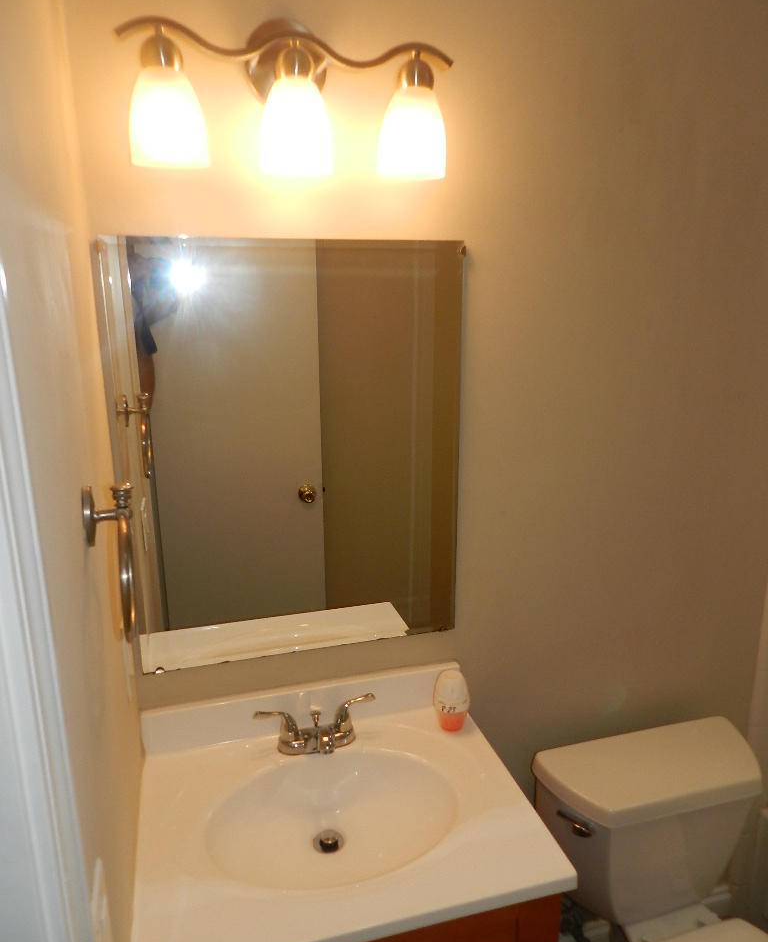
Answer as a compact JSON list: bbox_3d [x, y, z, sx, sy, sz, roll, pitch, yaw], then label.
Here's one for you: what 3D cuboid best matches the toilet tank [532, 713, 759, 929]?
[{"bbox_3d":[0.605,0.804,1.531,0.505,0.333,0.212,-4,15,-15],"label":"toilet tank"}]

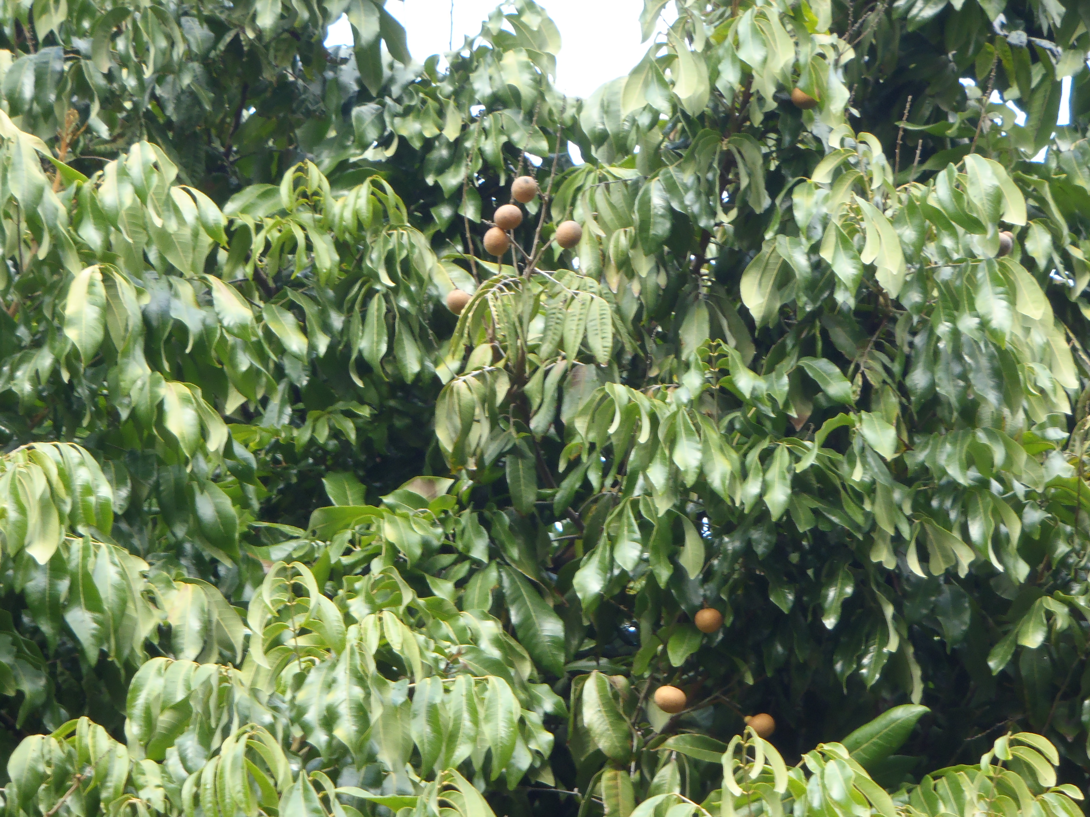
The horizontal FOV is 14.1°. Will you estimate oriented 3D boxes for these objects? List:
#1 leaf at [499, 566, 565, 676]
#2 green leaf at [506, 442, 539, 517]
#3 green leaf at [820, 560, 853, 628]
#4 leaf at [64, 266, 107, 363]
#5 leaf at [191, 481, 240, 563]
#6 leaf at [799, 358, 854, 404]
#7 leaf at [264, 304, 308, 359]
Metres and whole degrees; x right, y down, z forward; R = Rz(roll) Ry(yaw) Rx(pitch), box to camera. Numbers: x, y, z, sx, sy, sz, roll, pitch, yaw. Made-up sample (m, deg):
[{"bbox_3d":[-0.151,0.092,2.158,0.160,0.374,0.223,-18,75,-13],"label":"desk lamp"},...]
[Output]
[{"bbox_3d":[-0.013,0.217,4.500,0.047,0.130,0.027,-30,-15,0],"label":"leaf"},{"bbox_3d":[-0.025,0.074,4.650,0.031,0.083,0.020,-3,-5,0],"label":"green leaf"},{"bbox_3d":[0.308,0.196,4.650,0.031,0.076,0.024,15,-10,0],"label":"green leaf"},{"bbox_3d":[-0.464,-0.095,4.450,0.040,0.101,0.027,9,-15,0],"label":"leaf"},{"bbox_3d":[-0.340,0.117,4.550,0.038,0.095,0.020,-27,-8,-8],"label":"leaf"},{"bbox_3d":[0.300,-0.029,4.700,0.073,0.029,0.022,39,0,12],"label":"leaf"},{"bbox_3d":[-0.267,-0.079,4.550,0.029,0.074,0.024,-36,-15,0],"label":"leaf"}]

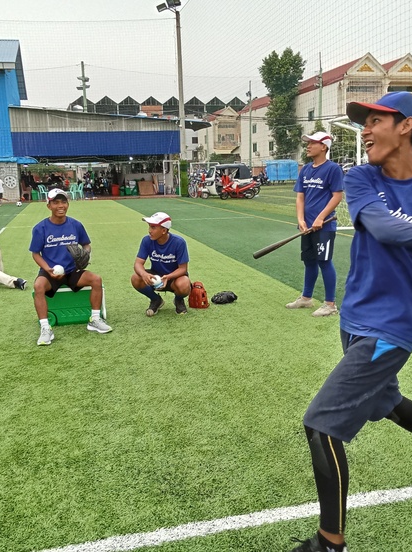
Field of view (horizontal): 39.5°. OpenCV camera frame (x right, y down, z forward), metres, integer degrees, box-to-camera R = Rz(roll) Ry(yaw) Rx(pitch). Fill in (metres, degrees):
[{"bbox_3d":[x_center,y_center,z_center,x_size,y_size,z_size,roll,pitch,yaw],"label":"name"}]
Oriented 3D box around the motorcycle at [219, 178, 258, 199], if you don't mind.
[{"bbox_3d":[1.531,-4.306,28.096,1.900,1.040,0.680,-4,11,-14],"label":"motorcycle"}]

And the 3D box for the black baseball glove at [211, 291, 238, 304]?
[{"bbox_3d":[0.180,0.210,6.027,0.270,0.120,0.200,-4,11,-14],"label":"black baseball glove"}]

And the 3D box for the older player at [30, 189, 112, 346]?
[{"bbox_3d":[-1.180,-0.149,5.012,0.680,1.250,0.900,-4,11,-14],"label":"older player"}]

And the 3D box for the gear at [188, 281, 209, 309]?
[{"bbox_3d":[-0.066,0.180,5.803,0.200,0.270,0.150,-4,11,-14],"label":"gear"}]

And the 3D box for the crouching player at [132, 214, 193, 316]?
[{"bbox_3d":[-0.440,-0.153,5.723,0.580,0.970,0.620,-2,10,-2],"label":"crouching player"}]

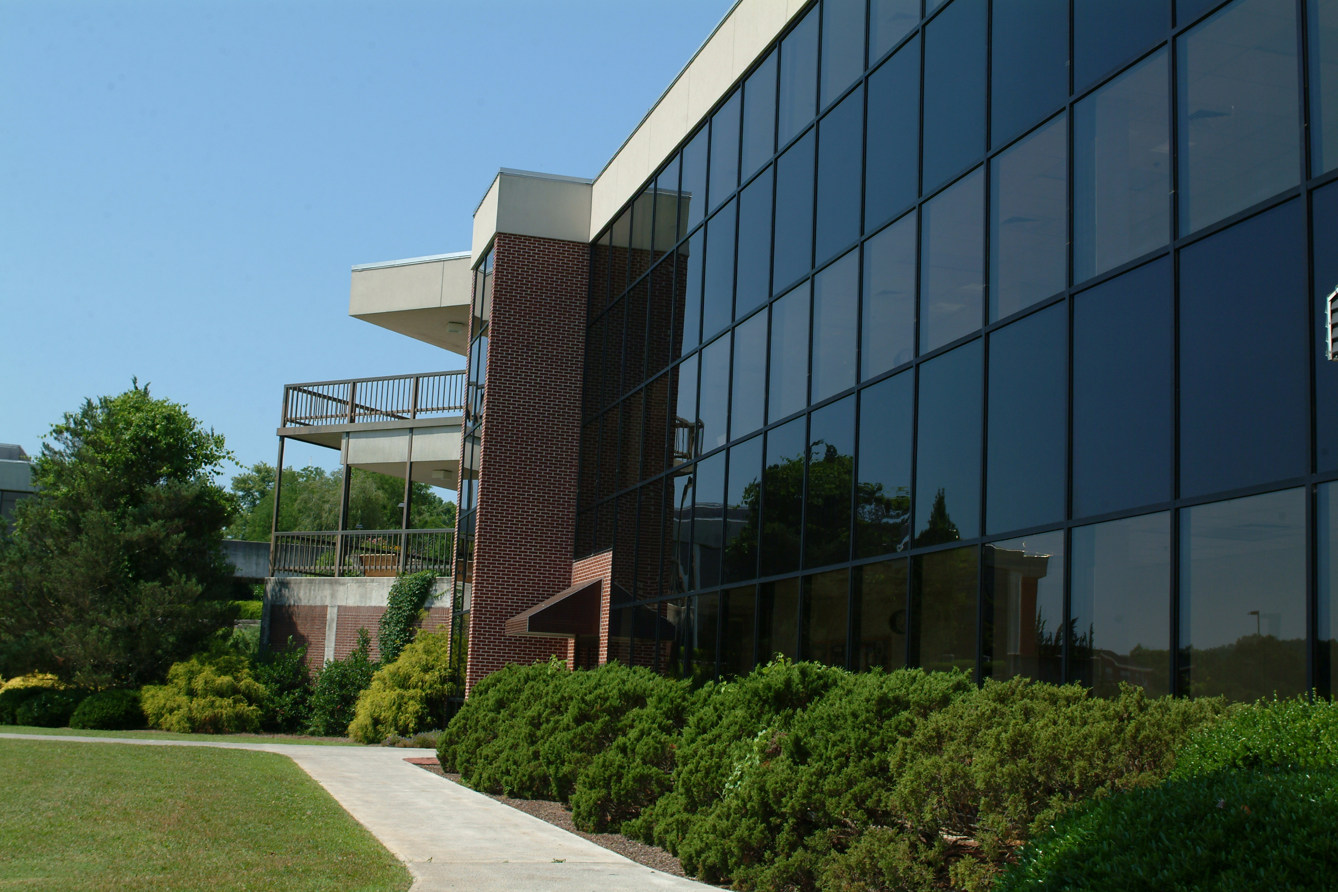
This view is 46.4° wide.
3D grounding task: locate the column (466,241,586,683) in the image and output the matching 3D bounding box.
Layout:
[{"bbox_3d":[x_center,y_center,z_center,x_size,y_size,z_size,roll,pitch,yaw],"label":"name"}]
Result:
[{"bbox_3d":[-2.817,0.878,30.907,1.920,10.244,0.300,6,-10,-16],"label":"column"}]

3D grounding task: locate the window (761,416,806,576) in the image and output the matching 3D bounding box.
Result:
[{"bbox_3d":[1.488,0.671,19.908,0.100,1.950,1.460,5,-10,-16],"label":"window"}]

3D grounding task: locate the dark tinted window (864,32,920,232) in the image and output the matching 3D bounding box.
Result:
[{"bbox_3d":[2.553,-3.527,17.763,0.080,1.968,1.450,6,-10,-16],"label":"dark tinted window"}]

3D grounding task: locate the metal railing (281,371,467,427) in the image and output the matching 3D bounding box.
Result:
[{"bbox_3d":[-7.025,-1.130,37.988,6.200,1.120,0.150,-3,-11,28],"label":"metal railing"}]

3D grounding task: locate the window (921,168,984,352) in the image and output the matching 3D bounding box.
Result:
[{"bbox_3d":[2.904,-1.872,15.997,0.080,1.688,1.450,6,-10,-16],"label":"window"}]

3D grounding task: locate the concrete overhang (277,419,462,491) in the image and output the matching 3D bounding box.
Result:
[{"bbox_3d":[-6.014,0.297,39.873,6.400,1.040,4.600,-2,-11,28],"label":"concrete overhang"}]

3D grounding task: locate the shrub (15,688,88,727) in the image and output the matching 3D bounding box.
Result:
[{"bbox_3d":[-13.457,5.706,34.000,1.568,0.818,1.400,6,-10,-21],"label":"shrub"}]

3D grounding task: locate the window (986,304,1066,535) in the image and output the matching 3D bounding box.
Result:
[{"bbox_3d":[3.241,-0.222,14.124,0.100,1.950,1.460,5,-10,-16],"label":"window"}]

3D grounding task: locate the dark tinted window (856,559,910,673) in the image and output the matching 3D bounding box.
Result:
[{"bbox_3d":[2.274,2.097,16.806,0.080,1.689,1.450,6,-10,-16],"label":"dark tinted window"}]

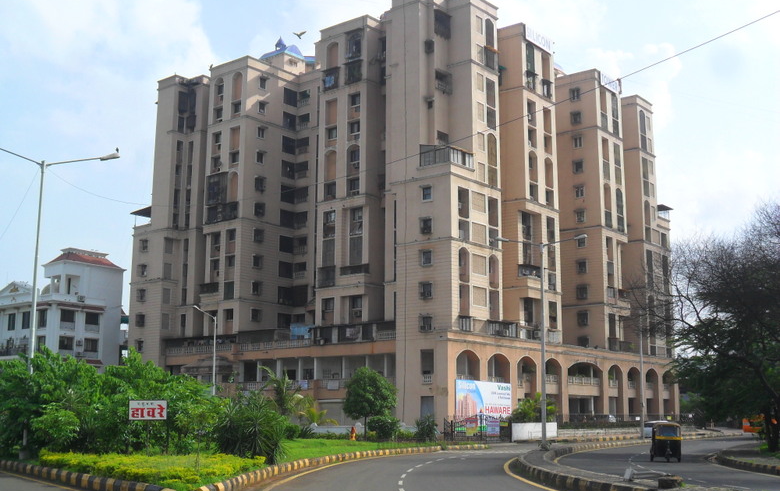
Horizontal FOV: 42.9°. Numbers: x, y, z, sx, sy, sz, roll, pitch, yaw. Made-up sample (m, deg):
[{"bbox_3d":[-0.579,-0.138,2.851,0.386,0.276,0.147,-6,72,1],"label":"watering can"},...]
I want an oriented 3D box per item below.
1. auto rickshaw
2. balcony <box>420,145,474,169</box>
[{"bbox_3d":[11.763,8.326,42.195,1.300,1.700,2.600,-2,-10,12],"label":"auto rickshaw"},{"bbox_3d":[5.428,-7.975,94.508,3.669,1.551,3.887,-8,-13,38],"label":"balcony"}]

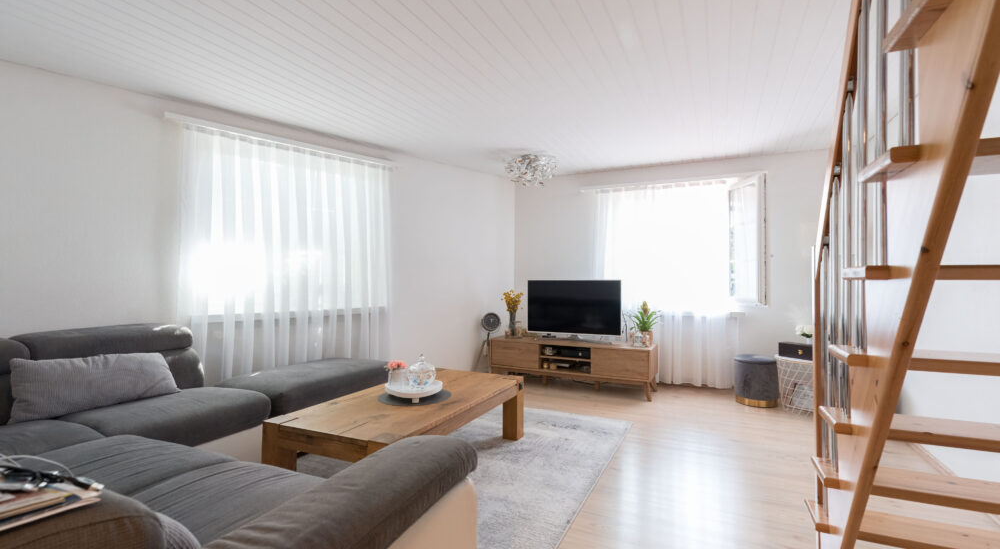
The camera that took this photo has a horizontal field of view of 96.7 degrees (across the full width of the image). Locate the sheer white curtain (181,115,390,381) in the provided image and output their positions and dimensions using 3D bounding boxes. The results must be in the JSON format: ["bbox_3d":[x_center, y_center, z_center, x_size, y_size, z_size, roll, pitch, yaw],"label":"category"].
[{"bbox_3d":[-1.717,0.022,3.814,1.704,2.249,0.125,1,-1,-43],"label":"sheer white curtain"}]

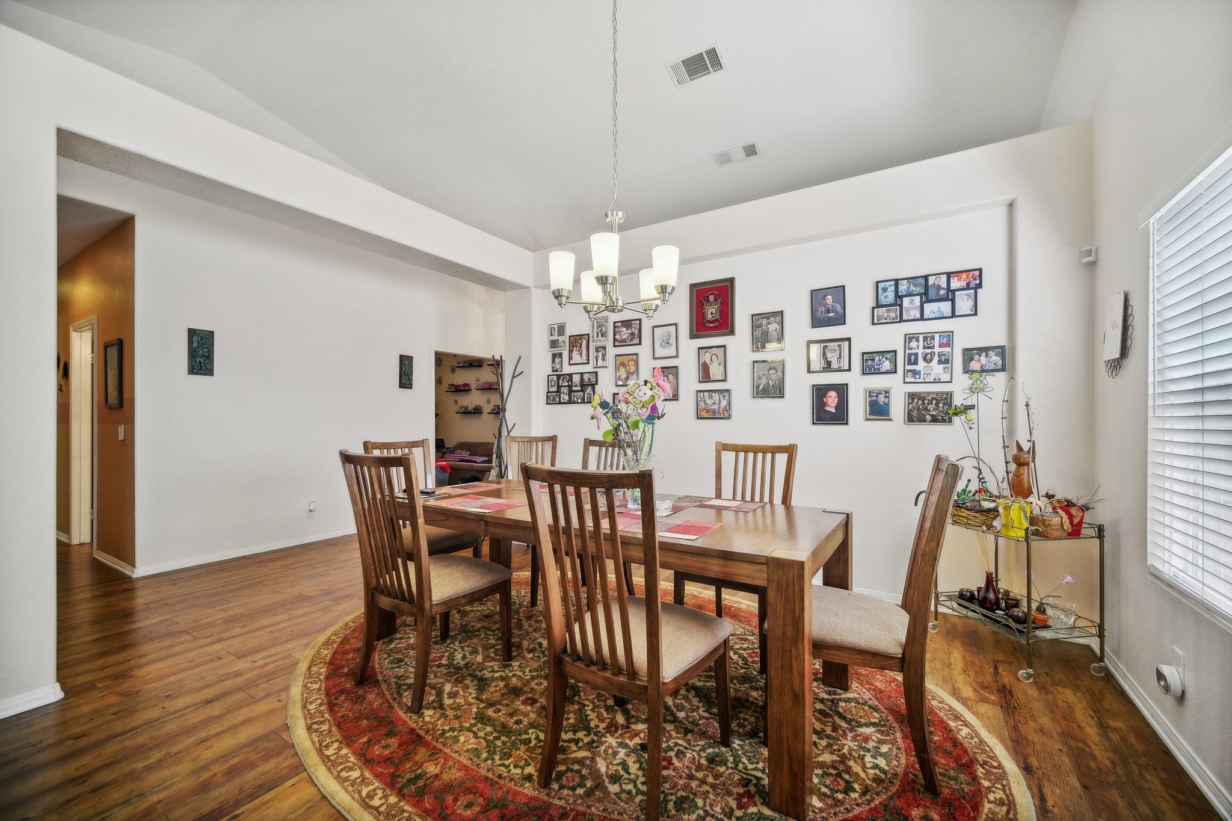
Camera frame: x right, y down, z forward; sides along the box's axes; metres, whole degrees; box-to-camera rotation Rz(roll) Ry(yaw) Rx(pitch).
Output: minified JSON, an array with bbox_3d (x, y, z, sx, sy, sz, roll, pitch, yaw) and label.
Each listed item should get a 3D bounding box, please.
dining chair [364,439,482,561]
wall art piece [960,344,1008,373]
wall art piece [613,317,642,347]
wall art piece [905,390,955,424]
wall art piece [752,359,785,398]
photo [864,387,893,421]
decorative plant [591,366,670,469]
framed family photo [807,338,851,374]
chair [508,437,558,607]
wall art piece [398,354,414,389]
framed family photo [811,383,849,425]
[{"bbox_3d":[-1.274,0.727,3.149,0.600,1.040,0.490,0,-1,32],"label":"dining chair"},{"bbox_3d":[2.149,-0.294,2.799,0.200,0.145,0.025,-1,-1,32],"label":"wall art piece"},{"bbox_3d":[0.099,-0.653,4.056,0.270,0.218,0.025,-1,-1,32],"label":"wall art piece"},{"bbox_3d":[1.952,-0.014,2.989,0.254,0.205,0.020,0,-1,32],"label":"wall art piece"},{"bbox_3d":[1.116,-0.226,3.497,0.223,0.278,0.022,0,0,32],"label":"wall art piece"},{"bbox_3d":[1.714,-0.039,3.123,0.165,0.218,0.025,0,0,32],"label":"photo"},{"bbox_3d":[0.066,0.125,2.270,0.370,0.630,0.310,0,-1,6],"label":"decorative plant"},{"bbox_3d":[1.461,-0.371,3.281,0.273,0.226,0.025,0,0,32],"label":"framed family photo"},{"bbox_3d":[-0.690,0.746,4.000,0.490,1.040,0.600,0,-1,-14],"label":"chair"},{"bbox_3d":[-2.394,-0.438,5.490,0.030,0.380,0.170,-1,-1,33],"label":"wall art piece"},{"bbox_3d":[1.468,-0.039,3.276,0.224,0.280,0.025,0,0,32],"label":"framed family photo"}]

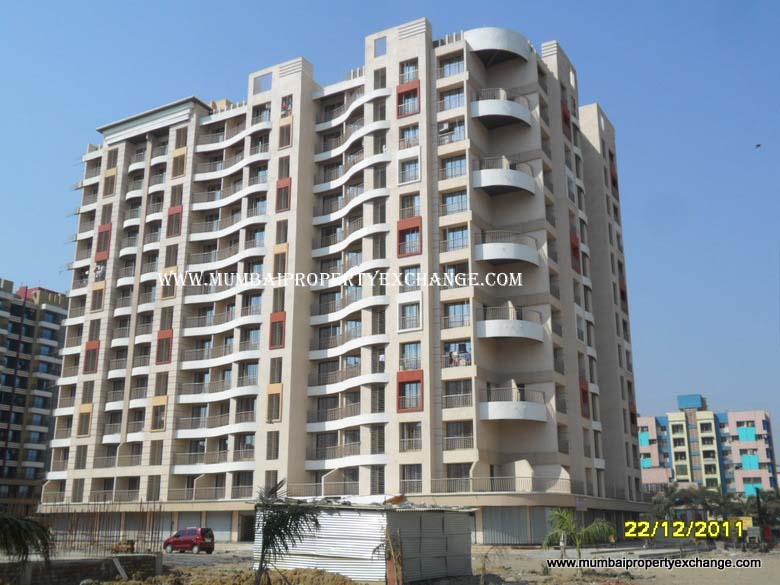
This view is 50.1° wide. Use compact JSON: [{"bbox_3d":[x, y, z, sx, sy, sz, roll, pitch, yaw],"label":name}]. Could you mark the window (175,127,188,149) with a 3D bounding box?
[{"bbox_3d":[-20.069,-14.877,80.629,1.430,2.100,0.180,-9,-19,28],"label":"window"}]

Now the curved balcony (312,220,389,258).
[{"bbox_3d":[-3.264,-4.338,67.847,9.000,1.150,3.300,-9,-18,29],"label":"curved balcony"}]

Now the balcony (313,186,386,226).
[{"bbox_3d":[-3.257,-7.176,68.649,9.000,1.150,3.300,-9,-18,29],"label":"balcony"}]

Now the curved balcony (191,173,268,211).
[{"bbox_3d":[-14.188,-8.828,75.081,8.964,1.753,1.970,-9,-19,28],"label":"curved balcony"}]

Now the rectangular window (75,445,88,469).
[{"bbox_3d":[-27.711,14.828,74.984,1.450,2.049,0.150,-9,-18,28],"label":"rectangular window"}]

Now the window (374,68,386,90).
[{"bbox_3d":[-0.705,-17.555,68.650,1.121,1.823,0.200,-9,-18,29],"label":"window"}]

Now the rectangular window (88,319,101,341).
[{"bbox_3d":[-27.880,3.595,78.709,1.272,2.085,0.203,-9,-19,28],"label":"rectangular window"}]

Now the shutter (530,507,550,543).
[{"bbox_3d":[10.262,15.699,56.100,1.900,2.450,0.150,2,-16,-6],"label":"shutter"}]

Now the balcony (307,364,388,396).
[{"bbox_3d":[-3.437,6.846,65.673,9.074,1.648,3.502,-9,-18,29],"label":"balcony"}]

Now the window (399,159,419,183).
[{"bbox_3d":[1.576,-9.388,64.931,1.633,2.000,0.200,-9,-18,29],"label":"window"}]

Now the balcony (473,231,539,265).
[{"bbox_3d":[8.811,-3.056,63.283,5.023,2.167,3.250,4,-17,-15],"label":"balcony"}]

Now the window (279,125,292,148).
[{"bbox_3d":[-8.940,-13.357,71.252,1.200,2.050,0.200,-9,-19,29],"label":"window"}]

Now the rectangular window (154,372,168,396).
[{"bbox_3d":[-19.527,7.838,71.289,1.420,2.050,0.200,-9,-19,29],"label":"rectangular window"}]

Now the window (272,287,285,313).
[{"bbox_3d":[-9.081,0.575,68.426,1.130,1.980,0.150,-9,-19,29],"label":"window"}]

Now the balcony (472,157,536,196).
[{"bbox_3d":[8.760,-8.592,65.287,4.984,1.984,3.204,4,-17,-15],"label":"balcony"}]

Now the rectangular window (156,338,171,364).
[{"bbox_3d":[-20.136,5.247,74.612,1.710,2.307,0.206,-9,-18,29],"label":"rectangular window"}]

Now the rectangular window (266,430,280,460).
[{"bbox_3d":[-9.238,12.185,66.149,1.143,2.194,0.206,-9,-18,29],"label":"rectangular window"}]

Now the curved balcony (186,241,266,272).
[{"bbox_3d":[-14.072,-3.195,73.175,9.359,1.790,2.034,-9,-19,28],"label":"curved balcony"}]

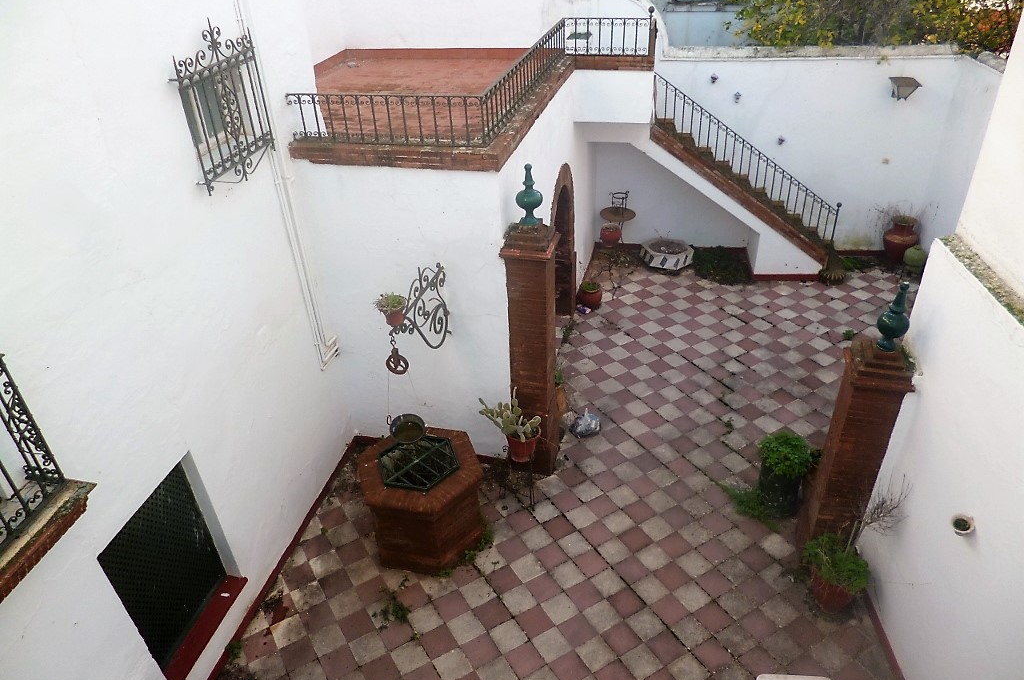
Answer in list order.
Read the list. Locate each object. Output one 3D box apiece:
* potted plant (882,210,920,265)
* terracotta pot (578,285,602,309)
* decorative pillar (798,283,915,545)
[{"bbox_3d":[6.339,-1.650,11.581,0.530,0.789,0.530,16,37,26],"label":"potted plant"},{"bbox_3d":[1.129,-0.663,10.137,0.335,0.295,0.335,-2,33,1],"label":"terracotta pot"},{"bbox_3d":[2.765,0.738,5.633,0.445,2.700,0.450,7,34,14],"label":"decorative pillar"}]

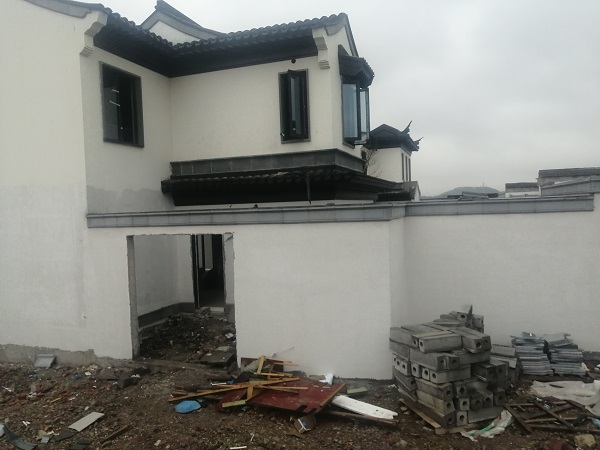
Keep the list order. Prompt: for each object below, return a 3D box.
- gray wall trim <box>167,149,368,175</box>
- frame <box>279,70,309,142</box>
[{"bbox_3d":[-0.654,-1.420,11.716,4.043,0.323,2.821,-1,2,20],"label":"gray wall trim"},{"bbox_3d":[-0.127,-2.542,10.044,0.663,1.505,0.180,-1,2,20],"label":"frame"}]

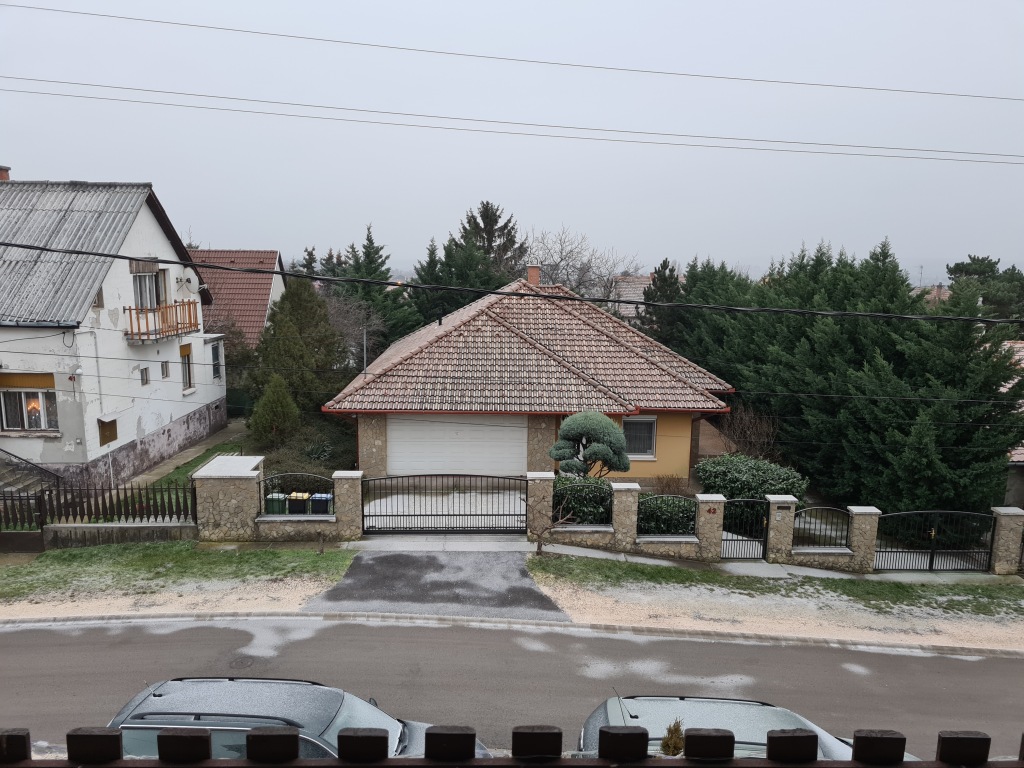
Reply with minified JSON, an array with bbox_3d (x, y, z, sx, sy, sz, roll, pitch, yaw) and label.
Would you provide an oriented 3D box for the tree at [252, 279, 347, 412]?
[{"bbox_3d":[-8.341,-1.237,30.489,3.670,5.990,3.670,1,9,0],"label":"tree"}]

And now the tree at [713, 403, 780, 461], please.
[{"bbox_3d":[8.061,1.714,26.678,2.340,2.180,2.340,1,9,0],"label":"tree"}]

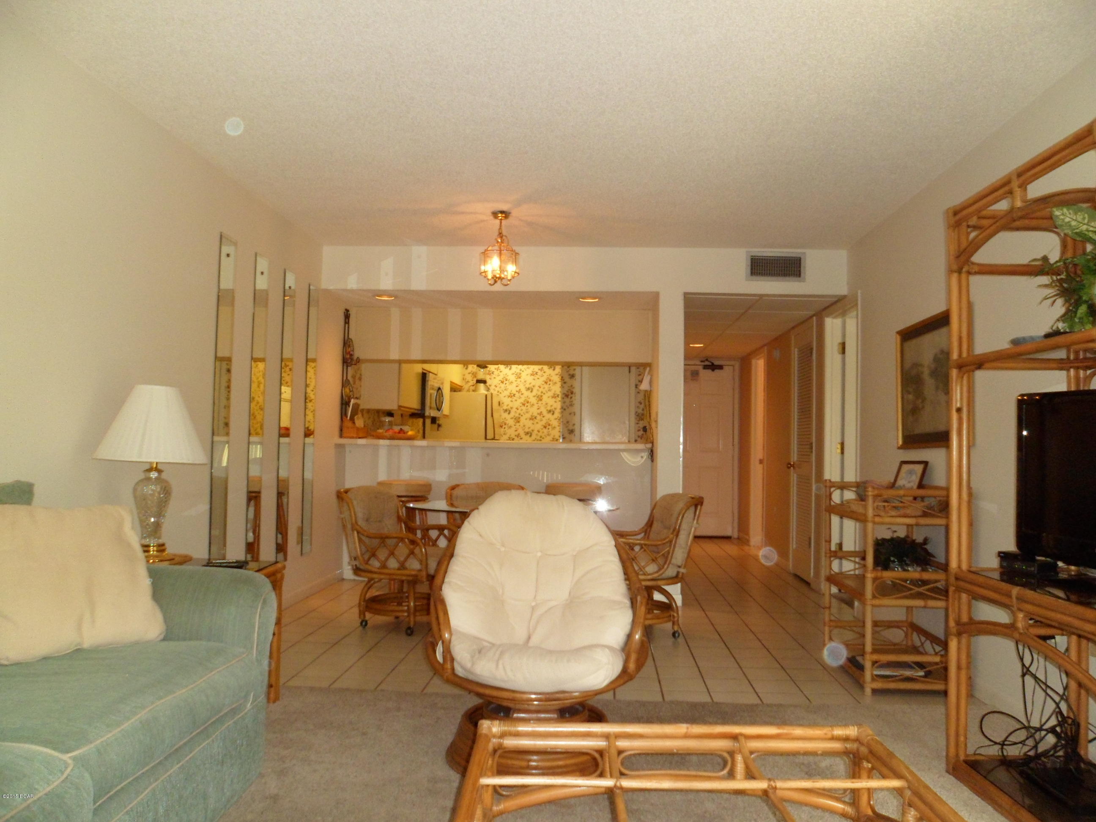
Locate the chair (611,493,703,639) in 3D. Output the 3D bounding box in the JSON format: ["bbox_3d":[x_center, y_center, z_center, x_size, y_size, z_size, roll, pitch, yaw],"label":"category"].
[{"bbox_3d":[0.516,0.859,4.625,0.590,0.805,0.580,1,-2,-9],"label":"chair"}]

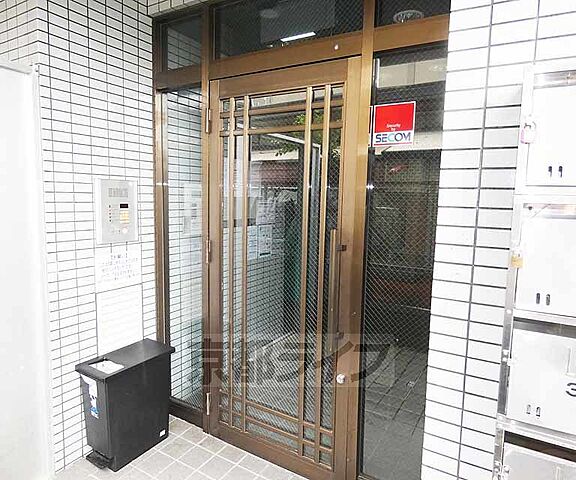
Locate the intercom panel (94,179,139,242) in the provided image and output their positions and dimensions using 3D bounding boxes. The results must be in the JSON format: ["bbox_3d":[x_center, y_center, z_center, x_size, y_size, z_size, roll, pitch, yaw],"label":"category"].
[{"bbox_3d":[-0.987,-0.163,2.020,0.030,0.364,0.248,6,8,33],"label":"intercom panel"}]

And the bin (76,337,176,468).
[{"bbox_3d":[-0.922,0.952,2.030,0.275,0.565,0.437,5,8,32],"label":"bin"}]

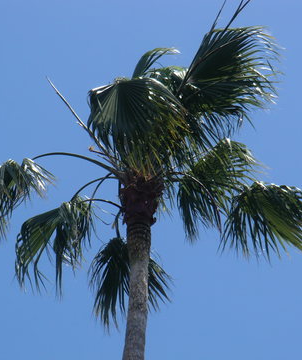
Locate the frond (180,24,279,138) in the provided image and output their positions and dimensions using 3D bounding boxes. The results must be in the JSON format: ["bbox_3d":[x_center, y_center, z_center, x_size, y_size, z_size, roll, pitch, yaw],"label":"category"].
[{"bbox_3d":[0.879,-1.103,16.300,1.120,1.100,0.650,2,-28,1],"label":"frond"}]

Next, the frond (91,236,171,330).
[{"bbox_3d":[-0.231,1.155,16.400,0.920,0.880,0.550,2,-28,1],"label":"frond"}]

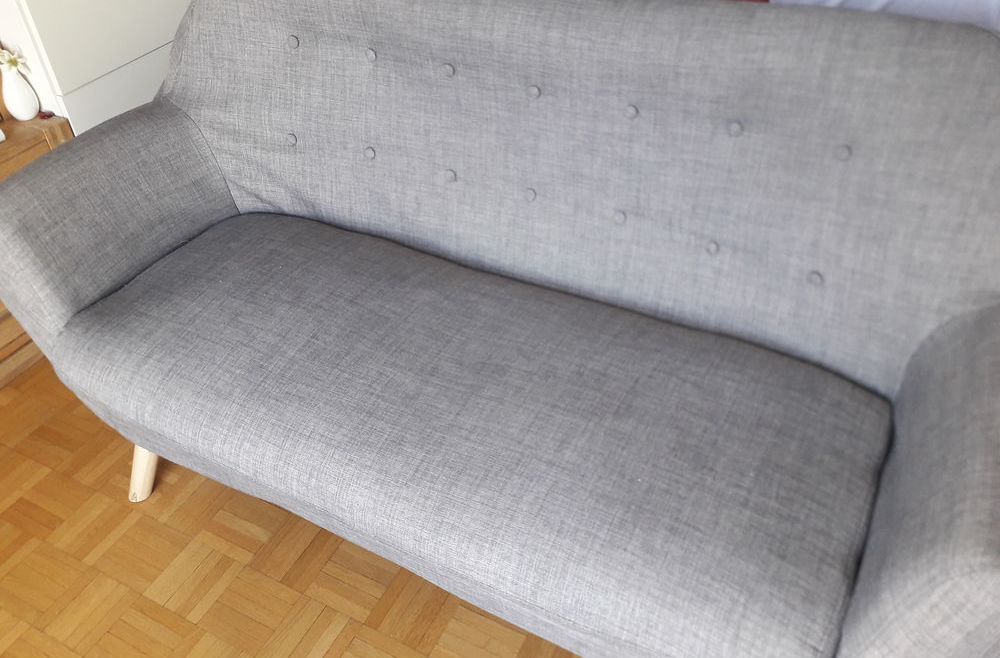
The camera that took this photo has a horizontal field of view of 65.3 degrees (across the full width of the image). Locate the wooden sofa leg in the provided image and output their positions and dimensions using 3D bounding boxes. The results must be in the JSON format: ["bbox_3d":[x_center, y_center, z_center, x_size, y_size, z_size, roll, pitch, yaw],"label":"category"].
[{"bbox_3d":[-0.646,0.249,1.421,0.042,0.164,0.042,30,33,9],"label":"wooden sofa leg"}]

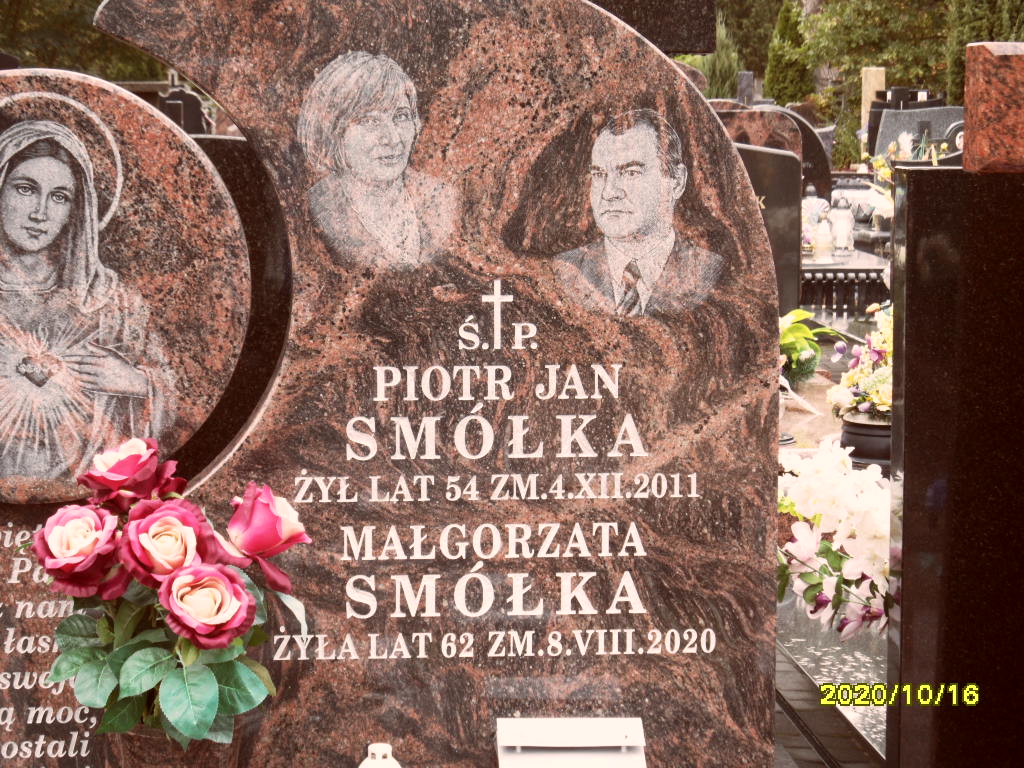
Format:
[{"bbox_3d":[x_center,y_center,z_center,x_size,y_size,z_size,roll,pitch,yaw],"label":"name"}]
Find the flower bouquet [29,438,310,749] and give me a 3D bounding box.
[{"bbox_3d":[-0.379,0.232,2.620,0.300,0.335,0.260,-1,10,0],"label":"flower bouquet"}]

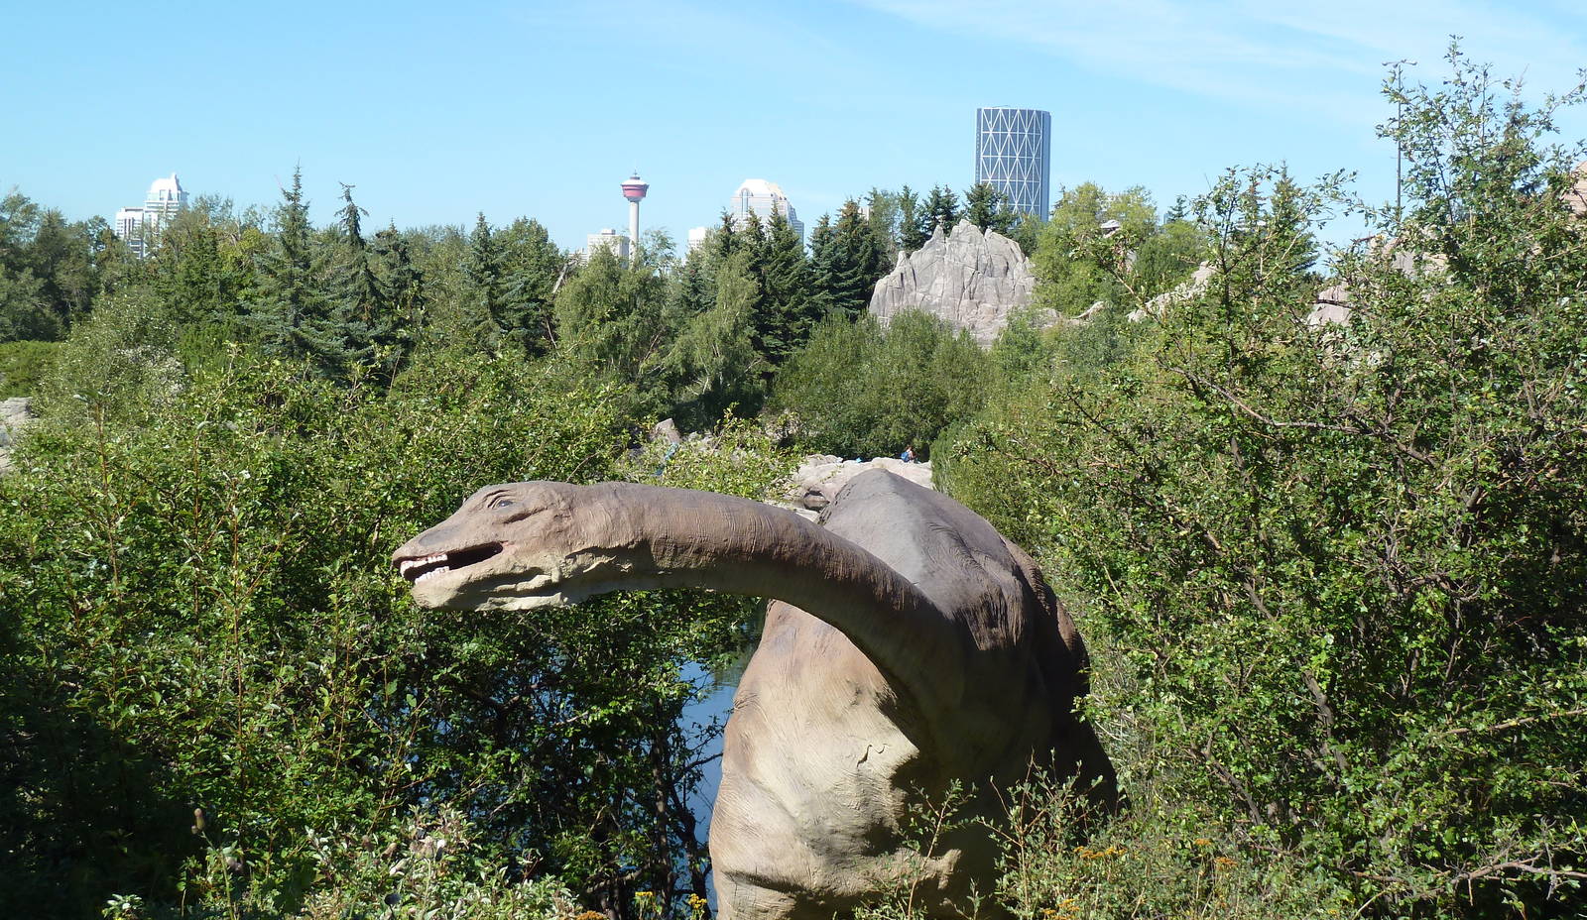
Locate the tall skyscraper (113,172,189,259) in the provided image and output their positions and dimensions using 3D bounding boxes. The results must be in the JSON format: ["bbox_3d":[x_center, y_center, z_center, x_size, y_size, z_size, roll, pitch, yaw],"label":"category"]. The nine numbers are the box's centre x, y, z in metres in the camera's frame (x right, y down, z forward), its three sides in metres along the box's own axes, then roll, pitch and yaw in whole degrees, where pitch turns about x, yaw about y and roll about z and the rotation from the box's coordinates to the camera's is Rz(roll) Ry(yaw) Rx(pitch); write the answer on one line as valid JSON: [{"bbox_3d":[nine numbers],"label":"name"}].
[{"bbox_3d":[-491.271,-158.700,1682.911,52.000,121.000,38.000,1,3,-7],"label":"tall skyscraper"}]

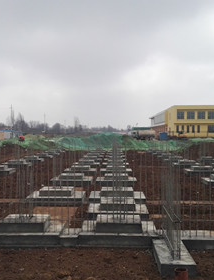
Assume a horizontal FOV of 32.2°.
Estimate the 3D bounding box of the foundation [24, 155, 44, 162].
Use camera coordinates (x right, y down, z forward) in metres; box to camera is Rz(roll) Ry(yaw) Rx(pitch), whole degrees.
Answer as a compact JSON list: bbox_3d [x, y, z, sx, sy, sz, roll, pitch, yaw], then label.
[{"bbox_3d":[-8.139,2.145,40.256,2.365,0.562,1.787,0,1,1],"label":"foundation"}]

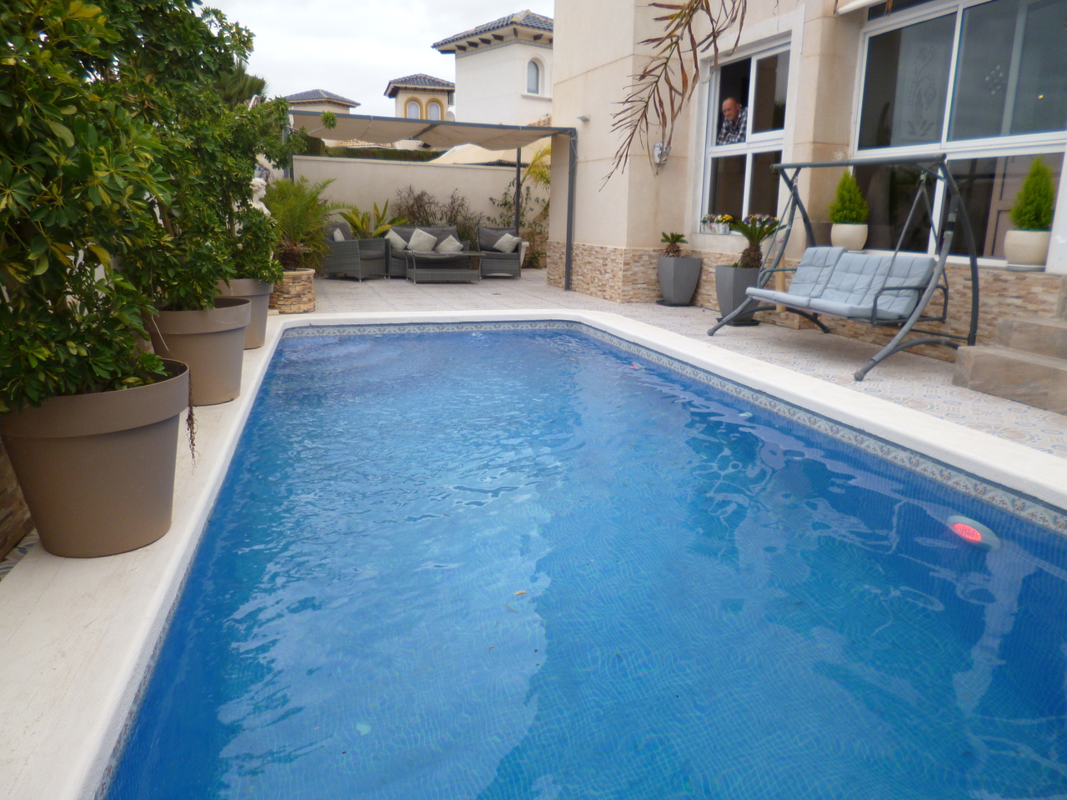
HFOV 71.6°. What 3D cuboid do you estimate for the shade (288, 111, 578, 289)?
[{"bbox_3d":[-1.740,-3.007,11.630,3.986,2.302,3.067,-3,14,-17],"label":"shade"}]

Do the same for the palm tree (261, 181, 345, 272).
[{"bbox_3d":[-2.443,-1.796,7.598,1.000,0.943,1.000,-3,14,-17],"label":"palm tree"}]

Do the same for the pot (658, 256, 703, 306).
[{"bbox_3d":[1.830,-1.515,9.320,0.430,0.582,0.430,-3,14,-18],"label":"pot"}]

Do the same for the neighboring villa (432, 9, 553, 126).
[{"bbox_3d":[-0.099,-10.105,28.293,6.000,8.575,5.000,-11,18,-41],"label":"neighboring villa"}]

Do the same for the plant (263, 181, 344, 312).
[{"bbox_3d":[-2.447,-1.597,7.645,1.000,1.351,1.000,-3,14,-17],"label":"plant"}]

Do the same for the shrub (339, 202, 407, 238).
[{"bbox_3d":[-2.999,-3.344,13.900,1.250,0.800,1.000,-3,14,-17],"label":"shrub"}]

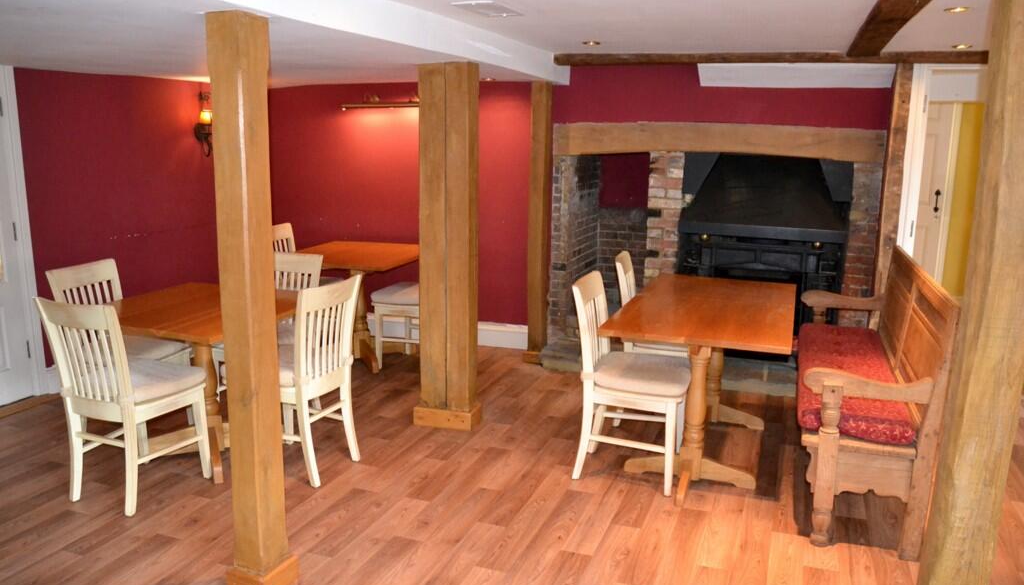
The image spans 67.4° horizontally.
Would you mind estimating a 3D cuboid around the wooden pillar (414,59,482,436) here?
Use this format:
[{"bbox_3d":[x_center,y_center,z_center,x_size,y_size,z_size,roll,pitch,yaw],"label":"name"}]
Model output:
[{"bbox_3d":[-0.336,-0.207,4.060,0.316,1.913,0.158,4,12,15],"label":"wooden pillar"}]

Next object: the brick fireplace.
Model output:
[{"bbox_3d":[1.340,-0.258,5.286,2.093,1.628,0.713,4,12,20],"label":"brick fireplace"}]

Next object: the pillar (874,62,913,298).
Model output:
[{"bbox_3d":[2.233,-0.313,4.556,0.112,2.015,0.139,4,12,20],"label":"pillar"}]

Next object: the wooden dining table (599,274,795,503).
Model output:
[{"bbox_3d":[0.995,0.431,3.920,0.780,0.765,1.510,5,12,20],"label":"wooden dining table"}]

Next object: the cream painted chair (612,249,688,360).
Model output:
[{"bbox_3d":[0.857,0.269,4.368,0.522,0.935,0.457,4,12,21],"label":"cream painted chair"}]

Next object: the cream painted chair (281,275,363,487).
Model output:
[{"bbox_3d":[-1.013,0.381,3.613,0.510,0.913,0.459,6,12,22],"label":"cream painted chair"}]

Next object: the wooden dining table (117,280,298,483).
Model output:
[{"bbox_3d":[-1.469,0.437,3.665,0.903,0.765,0.898,5,12,20],"label":"wooden dining table"}]

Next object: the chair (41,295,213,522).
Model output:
[{"bbox_3d":[-1.706,0.436,3.463,0.454,0.930,0.524,5,12,22],"label":"chair"}]

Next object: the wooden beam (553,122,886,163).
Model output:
[{"bbox_3d":[1.263,-0.963,4.904,2.054,0.240,0.201,4,12,20],"label":"wooden beam"}]

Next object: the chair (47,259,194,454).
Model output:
[{"bbox_3d":[-1.913,0.315,3.856,0.510,0.913,0.459,4,12,14],"label":"chair"}]

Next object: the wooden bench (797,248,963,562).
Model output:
[{"bbox_3d":[1.643,0.370,3.659,0.515,1.008,1.705,4,12,20],"label":"wooden bench"}]

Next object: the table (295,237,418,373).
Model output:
[{"bbox_3d":[-1.062,0.110,5.307,0.898,0.765,0.898,5,12,18],"label":"table"}]

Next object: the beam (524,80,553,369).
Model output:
[{"bbox_3d":[0.202,-0.452,5.304,0.158,1.913,0.158,5,12,18],"label":"beam"}]

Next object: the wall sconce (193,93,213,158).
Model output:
[{"bbox_3d":[-2.284,-1.293,5.915,0.186,0.473,0.217,4,12,20],"label":"wall sconce"}]

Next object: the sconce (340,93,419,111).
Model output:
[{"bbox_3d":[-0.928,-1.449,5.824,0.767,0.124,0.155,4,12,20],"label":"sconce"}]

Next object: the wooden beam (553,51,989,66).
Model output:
[{"bbox_3d":[1.508,-1.415,4.648,2.582,0.079,0.122,4,12,16],"label":"wooden beam"}]

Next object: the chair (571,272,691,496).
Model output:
[{"bbox_3d":[0.583,0.406,3.648,0.524,0.935,0.457,4,12,21],"label":"chair"}]

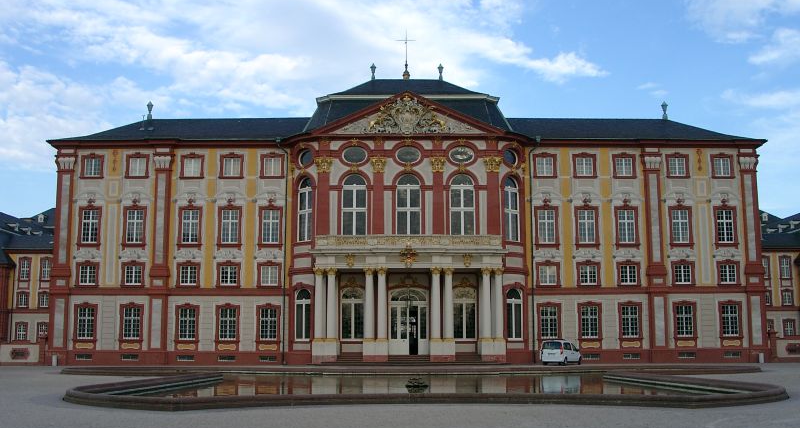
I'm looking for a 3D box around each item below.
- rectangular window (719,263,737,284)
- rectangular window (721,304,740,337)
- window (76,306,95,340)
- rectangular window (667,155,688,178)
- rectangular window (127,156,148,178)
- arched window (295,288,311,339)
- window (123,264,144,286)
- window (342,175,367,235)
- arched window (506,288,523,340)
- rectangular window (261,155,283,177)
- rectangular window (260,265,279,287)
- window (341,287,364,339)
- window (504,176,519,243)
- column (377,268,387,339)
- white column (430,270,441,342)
[{"bbox_3d":[25.717,4.746,61.555,1.386,1.581,0.250,0,-8,-1],"label":"rectangular window"},{"bbox_3d":[26.922,8.693,64.042,1.470,2.560,0.250,0,-8,0],"label":"rectangular window"},{"bbox_3d":[-24.110,8.441,60.432,1.347,2.483,0.250,0,-8,-1],"label":"window"},{"bbox_3d":[22.130,-3.761,62.723,1.419,1.594,0.250,0,-8,-1],"label":"rectangular window"},{"bbox_3d":[-21.403,-3.798,64.253,1.520,1.710,0.250,0,-8,-1],"label":"rectangular window"},{"bbox_3d":[-7.446,7.737,60.323,1.926,3.975,0.300,-7,-10,44],"label":"arched window"},{"bbox_3d":[-21.731,5.028,64.137,1.570,1.670,0.250,0,-8,0],"label":"window"},{"bbox_3d":[-3.488,-0.626,60.231,1.900,4.875,0.300,0,-7,-1],"label":"window"},{"bbox_3d":[9.202,8.026,62.974,0.250,4.080,2.000,-8,-11,43],"label":"arched window"},{"bbox_3d":[-10.168,-3.785,62.423,1.583,1.672,0.250,0,-8,-1],"label":"rectangular window"},{"bbox_3d":[-10.405,4.926,62.751,1.433,1.659,0.200,0,-8,-1],"label":"rectangular window"},{"bbox_3d":[-3.540,7.479,59.192,1.792,3.931,0.300,0,-7,-1],"label":"window"},{"bbox_3d":[8.628,-0.403,60.972,1.750,5.177,0.250,7,-11,-40],"label":"window"},{"bbox_3d":[-1.331,6.636,57.926,0.760,5.238,0.760,0,-8,-1],"label":"column"},{"bbox_3d":[2.607,6.475,56.587,0.721,5.203,0.721,0,-8,-1],"label":"white column"}]

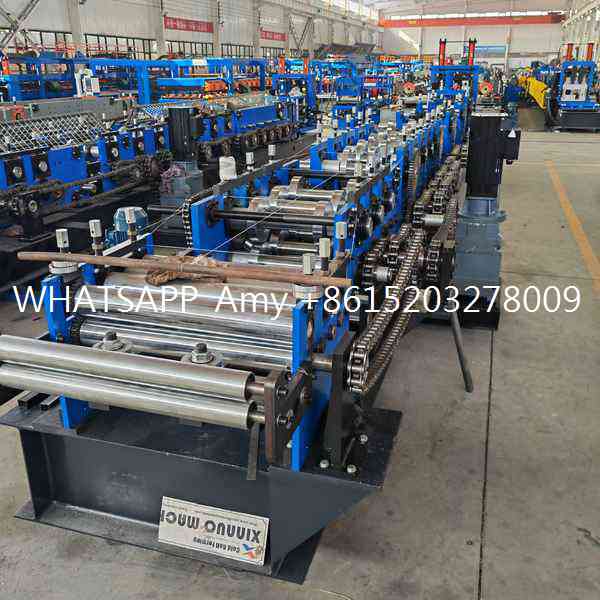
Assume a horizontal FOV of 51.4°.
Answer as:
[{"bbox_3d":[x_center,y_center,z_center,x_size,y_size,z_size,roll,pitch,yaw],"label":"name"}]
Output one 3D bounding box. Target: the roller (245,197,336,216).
[{"bbox_3d":[-0.055,-0.490,3.318,0.481,0.091,0.091,6,21,16],"label":"roller"}]

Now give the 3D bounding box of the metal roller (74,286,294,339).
[{"bbox_3d":[-0.351,0.036,1.884,0.727,0.100,0.100,6,22,16],"label":"metal roller"}]

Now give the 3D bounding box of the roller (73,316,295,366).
[{"bbox_3d":[-0.351,0.138,1.923,0.727,0.100,0.100,6,22,16],"label":"roller"}]

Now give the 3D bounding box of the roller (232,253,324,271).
[{"bbox_3d":[-0.122,-0.188,3.165,0.478,0.091,0.091,6,21,16],"label":"roller"}]

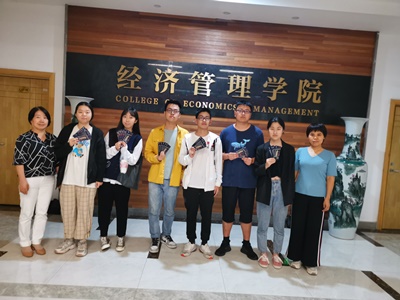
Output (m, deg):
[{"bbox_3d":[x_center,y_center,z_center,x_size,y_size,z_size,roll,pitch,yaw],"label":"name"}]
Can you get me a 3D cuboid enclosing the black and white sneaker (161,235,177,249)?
[{"bbox_3d":[-0.377,1.097,3.786,0.105,0.110,0.285,0,7,-43],"label":"black and white sneaker"}]

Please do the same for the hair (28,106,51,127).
[{"bbox_3d":[-1.685,-0.350,3.286,0.230,0.220,0.230,0,6,-35],"label":"hair"}]

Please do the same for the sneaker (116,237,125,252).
[{"bbox_3d":[-0.919,1.069,3.627,0.095,0.125,0.260,3,5,-12],"label":"sneaker"}]

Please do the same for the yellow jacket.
[{"bbox_3d":[-0.390,0.066,3.570,0.500,0.720,0.310,3,5,-7],"label":"yellow jacket"}]

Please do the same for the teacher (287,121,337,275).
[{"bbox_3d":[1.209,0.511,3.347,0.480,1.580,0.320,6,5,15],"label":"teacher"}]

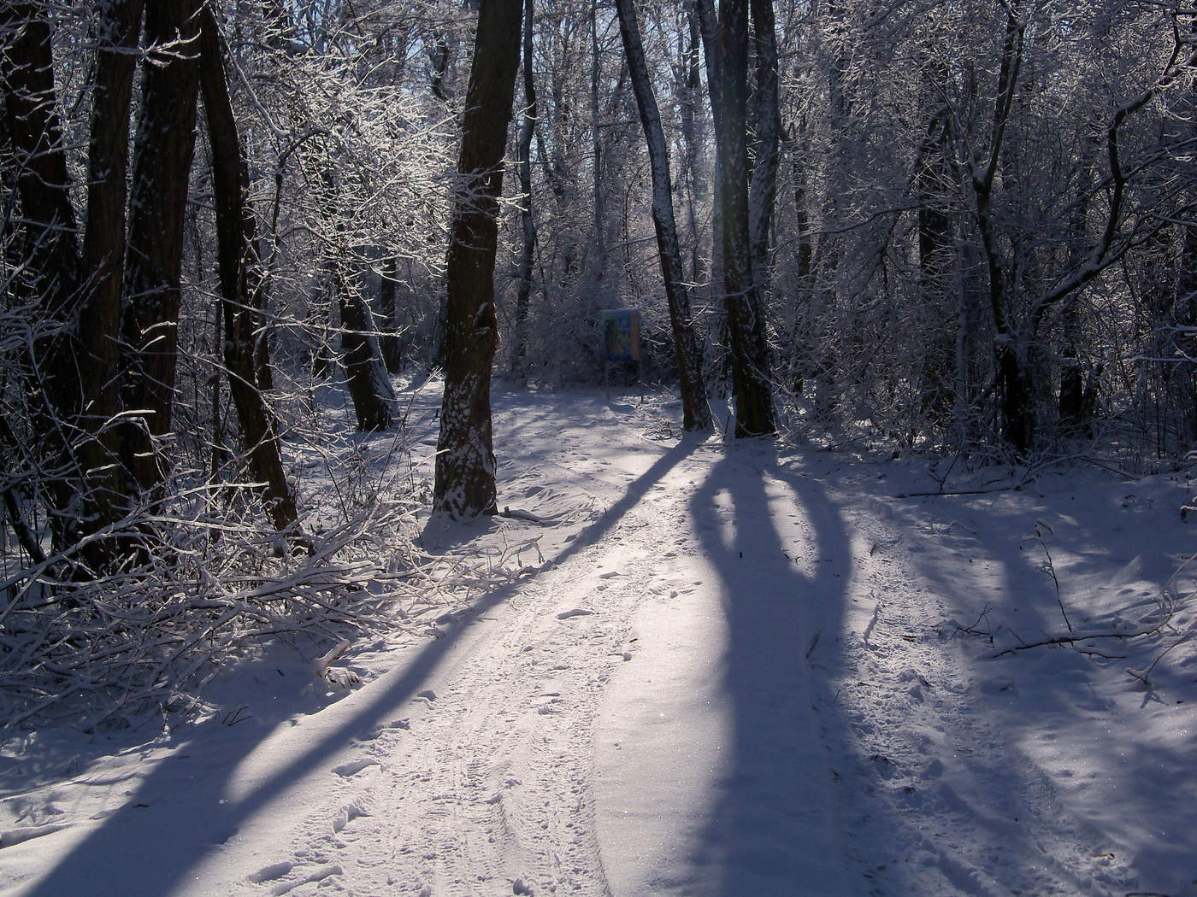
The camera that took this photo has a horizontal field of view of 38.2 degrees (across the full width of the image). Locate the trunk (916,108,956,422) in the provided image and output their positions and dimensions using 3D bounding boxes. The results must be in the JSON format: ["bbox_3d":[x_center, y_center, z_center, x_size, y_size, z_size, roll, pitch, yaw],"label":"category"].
[{"bbox_3d":[5.167,-2.802,26.500,0.580,4.750,0.550,0,4,0],"label":"trunk"}]

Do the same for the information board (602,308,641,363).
[{"bbox_3d":[0.490,-2.411,37.000,0.840,1.160,0.100,0,4,0],"label":"information board"}]

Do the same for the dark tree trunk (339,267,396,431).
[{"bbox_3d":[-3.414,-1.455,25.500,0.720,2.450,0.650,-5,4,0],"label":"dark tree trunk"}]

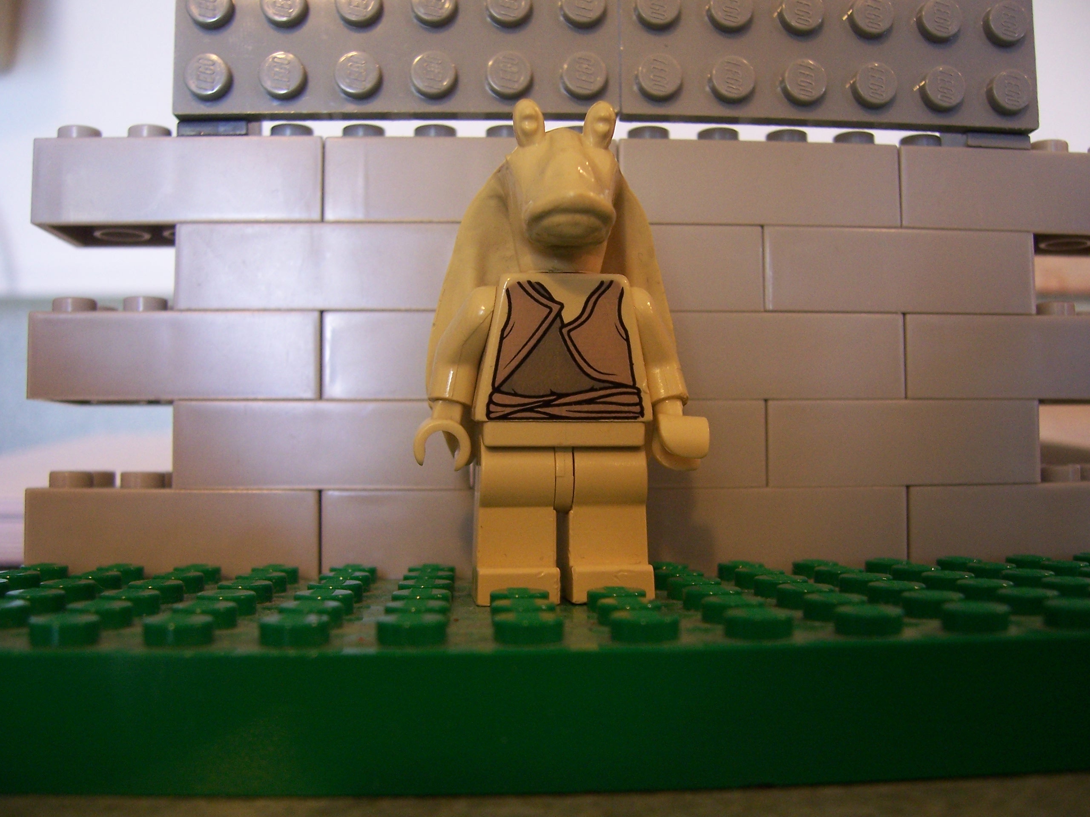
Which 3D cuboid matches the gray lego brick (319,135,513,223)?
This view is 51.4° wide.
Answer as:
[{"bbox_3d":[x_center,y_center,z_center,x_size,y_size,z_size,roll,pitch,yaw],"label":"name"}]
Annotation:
[{"bbox_3d":[-0.009,-0.025,0.132,0.032,0.010,0.016,0,-2,-3],"label":"gray lego brick"}]

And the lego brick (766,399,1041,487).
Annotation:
[{"bbox_3d":[0.040,0.004,0.134,0.032,0.010,0.016,0,-3,-3],"label":"lego brick"}]

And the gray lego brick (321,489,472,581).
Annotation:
[{"bbox_3d":[-0.008,0.014,0.131,0.032,0.010,0.016,0,-3,-3],"label":"gray lego brick"}]

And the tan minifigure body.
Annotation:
[{"bbox_3d":[0.001,-0.006,0.104,0.026,0.046,0.015,0,-3,-3],"label":"tan minifigure body"}]

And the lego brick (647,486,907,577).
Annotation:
[{"bbox_3d":[0.024,0.014,0.133,0.032,0.010,0.016,0,-3,-3],"label":"lego brick"}]

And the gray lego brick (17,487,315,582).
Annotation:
[{"bbox_3d":[-0.040,0.014,0.129,0.032,0.010,0.016,0,-3,-3],"label":"gray lego brick"}]

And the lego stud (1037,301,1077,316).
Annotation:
[{"bbox_3d":[0.060,-0.011,0.132,0.005,0.002,0.005,0,-3,-3],"label":"lego stud"}]

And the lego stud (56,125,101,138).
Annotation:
[{"bbox_3d":[-0.052,-0.030,0.126,0.005,0.002,0.005,0,-2,-3],"label":"lego stud"}]

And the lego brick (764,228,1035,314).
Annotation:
[{"bbox_3d":[0.040,-0.015,0.135,0.032,0.010,0.016,0,-2,-3],"label":"lego brick"}]

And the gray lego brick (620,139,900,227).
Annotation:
[{"bbox_3d":[0.024,-0.025,0.133,0.032,0.010,0.016,0,-3,-3],"label":"gray lego brick"}]

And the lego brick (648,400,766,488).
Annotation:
[{"bbox_3d":[0.008,0.004,0.132,0.032,0.010,0.016,0,-2,-3],"label":"lego brick"}]

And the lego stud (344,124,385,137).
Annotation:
[{"bbox_3d":[-0.021,-0.031,0.128,0.005,0.002,0.005,0,-3,-3],"label":"lego stud"}]

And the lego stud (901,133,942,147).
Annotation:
[{"bbox_3d":[0.043,-0.030,0.131,0.005,0.002,0.005,0,-3,-3],"label":"lego stud"}]

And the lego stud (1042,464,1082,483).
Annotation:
[{"bbox_3d":[0.059,0.007,0.130,0.005,0.002,0.005,0,-3,-3],"label":"lego stud"}]

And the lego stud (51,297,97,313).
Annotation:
[{"bbox_3d":[-0.052,-0.011,0.125,0.005,0.002,0.005,0,-3,-3],"label":"lego stud"}]

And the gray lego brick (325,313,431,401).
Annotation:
[{"bbox_3d":[-0.008,-0.005,0.131,0.032,0.010,0.016,0,-3,-3],"label":"gray lego brick"}]

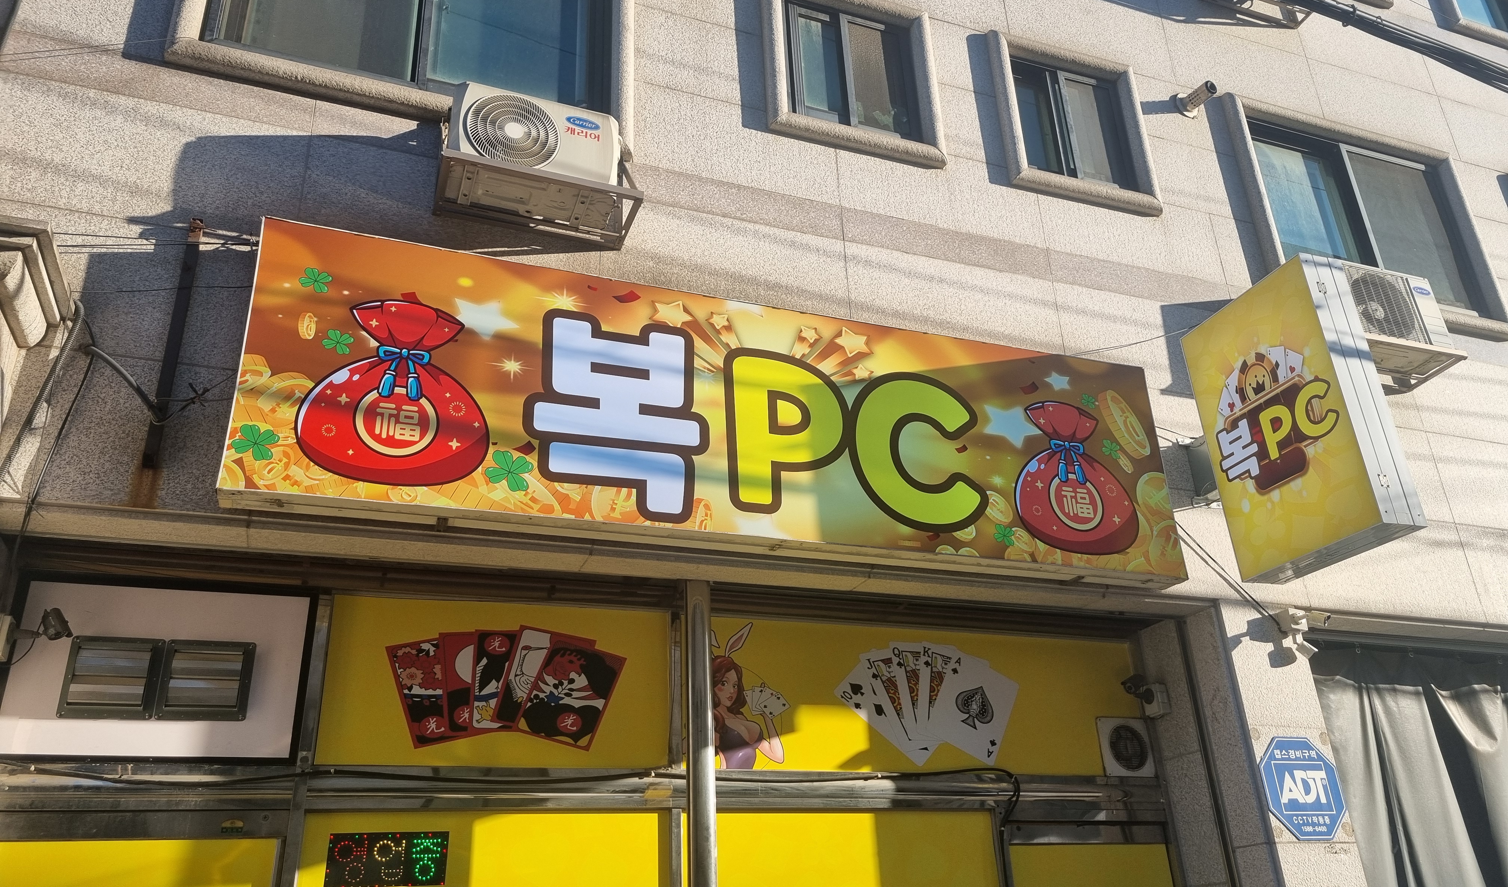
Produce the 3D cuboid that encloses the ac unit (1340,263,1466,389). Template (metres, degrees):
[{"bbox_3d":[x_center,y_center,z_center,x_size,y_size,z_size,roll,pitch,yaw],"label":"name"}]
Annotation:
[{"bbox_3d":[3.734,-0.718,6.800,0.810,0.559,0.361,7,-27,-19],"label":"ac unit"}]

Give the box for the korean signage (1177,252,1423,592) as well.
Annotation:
[{"bbox_3d":[2.639,-0.090,5.545,0.279,1.379,0.840,7,-27,-19],"label":"korean signage"}]

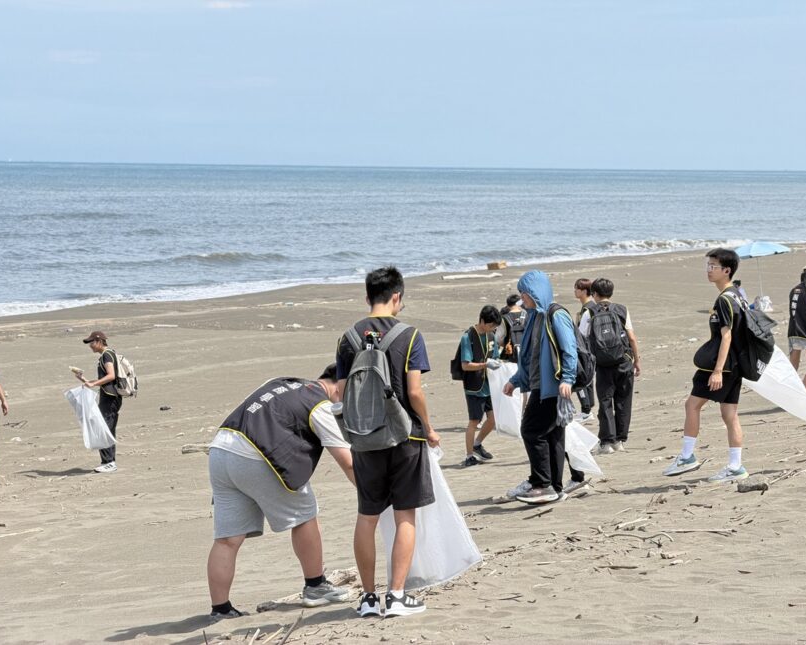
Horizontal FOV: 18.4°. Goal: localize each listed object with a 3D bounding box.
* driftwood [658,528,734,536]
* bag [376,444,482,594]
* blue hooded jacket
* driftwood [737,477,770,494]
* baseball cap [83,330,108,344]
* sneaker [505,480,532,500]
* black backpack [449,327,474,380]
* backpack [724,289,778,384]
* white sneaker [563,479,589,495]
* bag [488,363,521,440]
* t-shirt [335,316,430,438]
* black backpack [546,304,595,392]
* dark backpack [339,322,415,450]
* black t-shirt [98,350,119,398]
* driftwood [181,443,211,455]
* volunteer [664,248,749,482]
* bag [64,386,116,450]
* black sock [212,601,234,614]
[{"bbox_3d":[1.754,1.251,14.800,0.470,0.040,0.070,1,4,6],"label":"driftwood"},{"bbox_3d":[0.143,1.018,12.900,0.520,0.720,0.420,1,4,0],"label":"bag"},{"bbox_3d":[1.063,0.091,18.800,0.420,0.950,0.520,-2,4,-35],"label":"blue hooded jacket"},{"bbox_3d":[2.554,1.188,18.100,0.235,0.110,0.140,1,4,0],"label":"driftwood"},{"bbox_3d":[-3.589,0.175,29.000,0.270,0.140,0.180,-12,5,-6],"label":"baseball cap"},{"bbox_3d":[0.912,1.271,18.800,0.285,0.120,0.110,-1,4,-28],"label":"sneaker"},{"bbox_3d":[0.631,0.318,25.500,0.250,0.500,0.300,4,5,39],"label":"black backpack"},{"bbox_3d":[2.588,0.097,18.450,0.350,0.630,0.300,0,4,-14],"label":"backpack"},{"bbox_3d":[1.320,1.247,18.950,0.280,0.115,0.110,-1,4,-22],"label":"white sneaker"},{"bbox_3d":[1.050,0.791,25.200,0.420,0.750,0.360,1,4,0],"label":"bag"},{"bbox_3d":[-0.104,0.279,12.600,0.450,0.600,0.280,2,4,21],"label":"t-shirt"},{"bbox_3d":[1.278,0.198,18.950,0.320,0.600,0.330,-2,4,-35],"label":"black backpack"},{"bbox_3d":[-0.133,0.320,12.430,0.330,0.600,0.270,2,4,24],"label":"dark backpack"},{"bbox_3d":[-3.497,0.618,29.500,0.270,0.580,0.440,0,4,-12],"label":"black t-shirt"},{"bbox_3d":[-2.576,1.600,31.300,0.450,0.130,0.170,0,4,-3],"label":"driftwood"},{"bbox_3d":[2.252,0.315,18.400,0.580,1.710,0.490,0,4,-15],"label":"volunteer"},{"bbox_3d":[-3.659,1.121,29.000,0.600,0.740,0.400,1,4,0],"label":"bag"},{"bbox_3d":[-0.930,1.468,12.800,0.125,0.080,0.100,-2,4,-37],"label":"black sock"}]

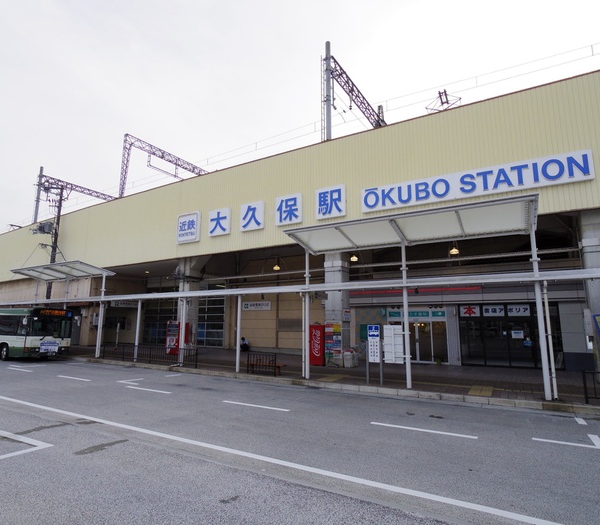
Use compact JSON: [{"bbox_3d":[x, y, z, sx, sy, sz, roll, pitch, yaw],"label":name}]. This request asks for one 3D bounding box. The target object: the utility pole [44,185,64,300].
[{"bbox_3d":[-18.251,0.106,25.377,0.300,12.276,0.300,-5,-10,28],"label":"utility pole"}]

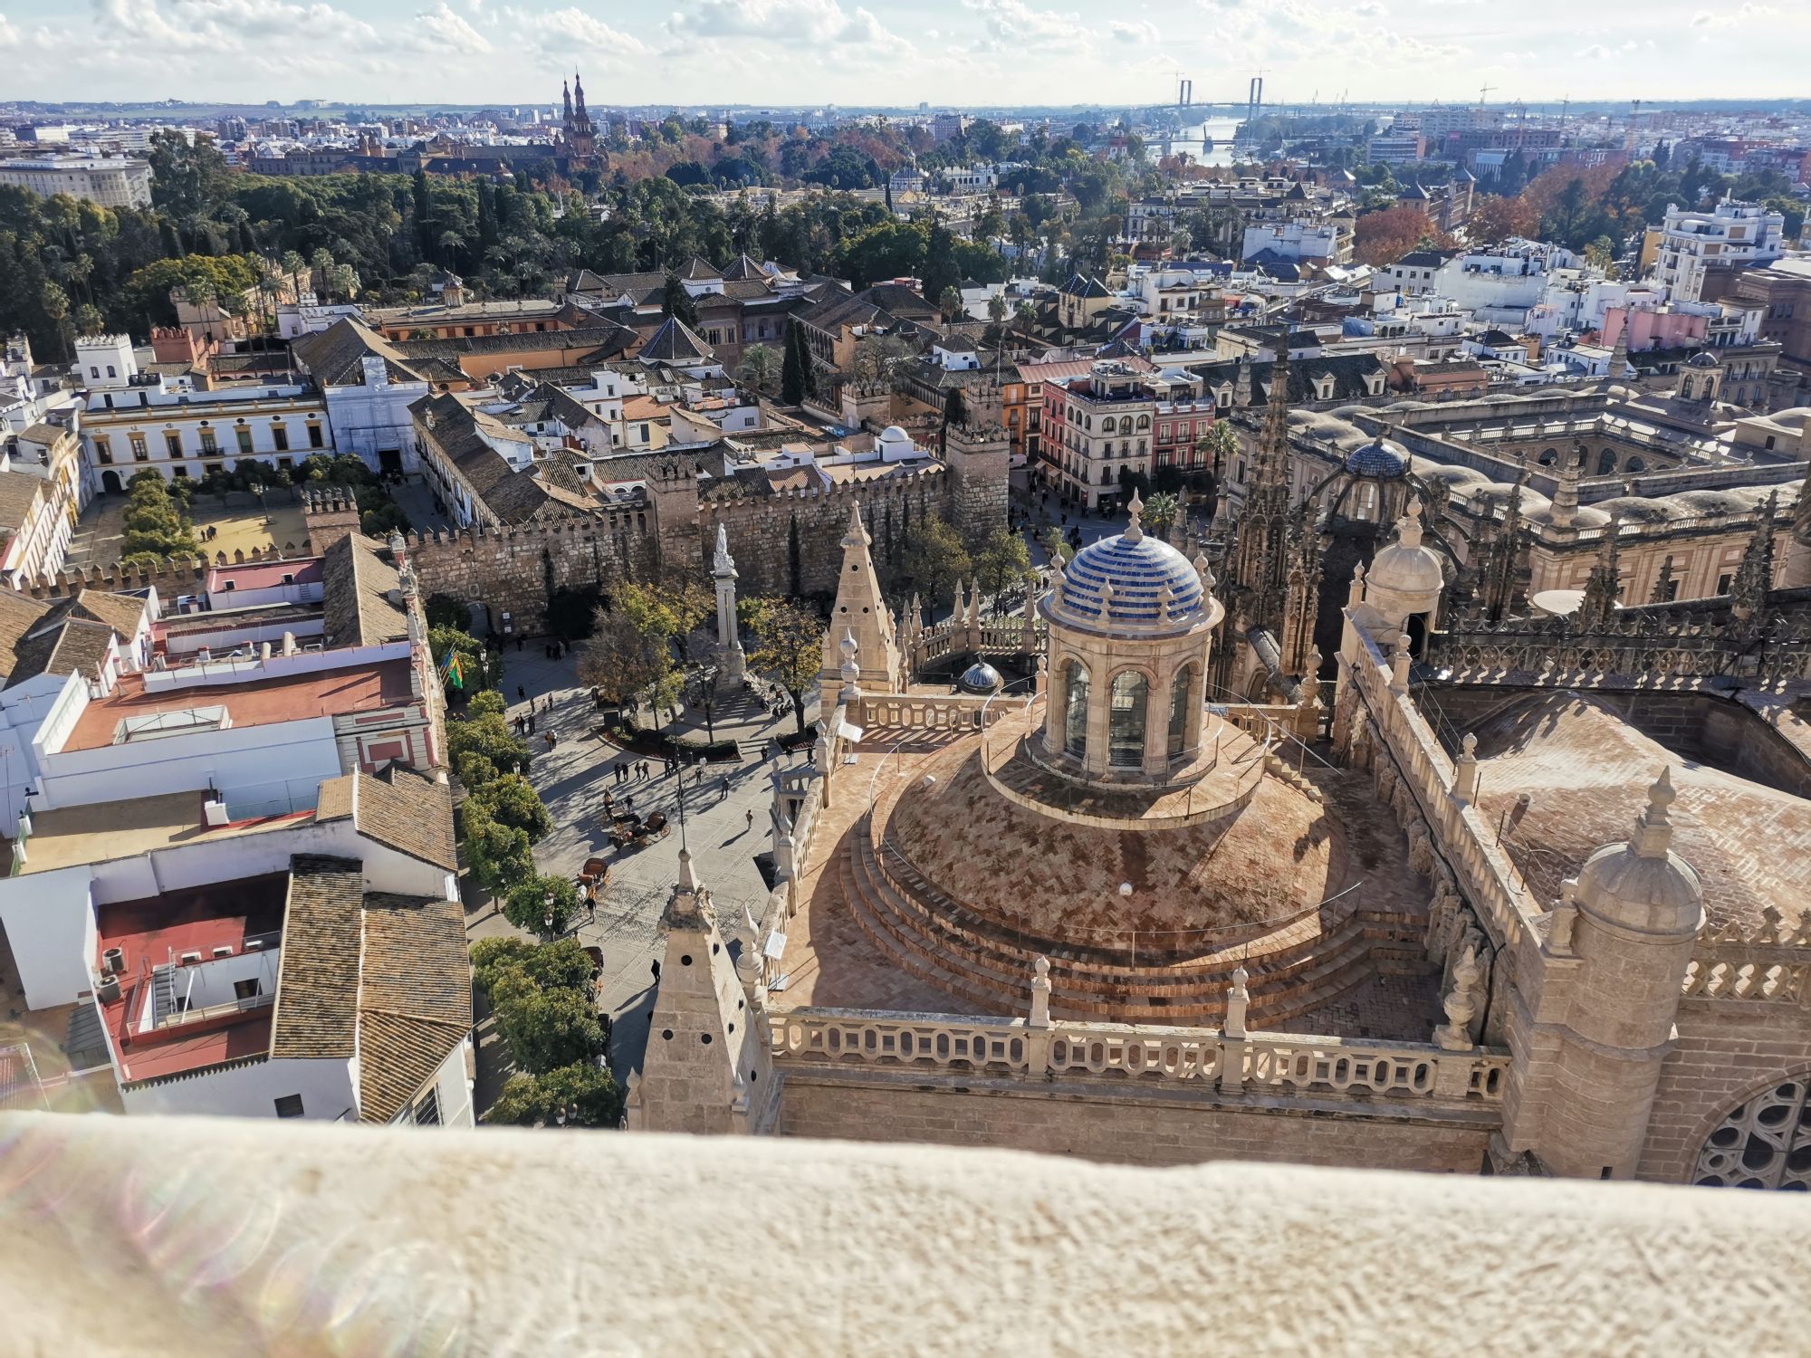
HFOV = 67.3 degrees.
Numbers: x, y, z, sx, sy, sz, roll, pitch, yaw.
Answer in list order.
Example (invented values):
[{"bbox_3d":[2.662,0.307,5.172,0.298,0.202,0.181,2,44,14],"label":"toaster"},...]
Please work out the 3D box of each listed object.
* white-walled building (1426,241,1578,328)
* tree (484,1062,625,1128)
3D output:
[{"bbox_3d":[147.282,-96.160,337.463,31.000,21.000,22.000,10,25,23],"label":"white-walled building"},{"bbox_3d":[-18.368,23.078,71.338,7.000,5.800,6.200,0,23,0],"label":"tree"}]

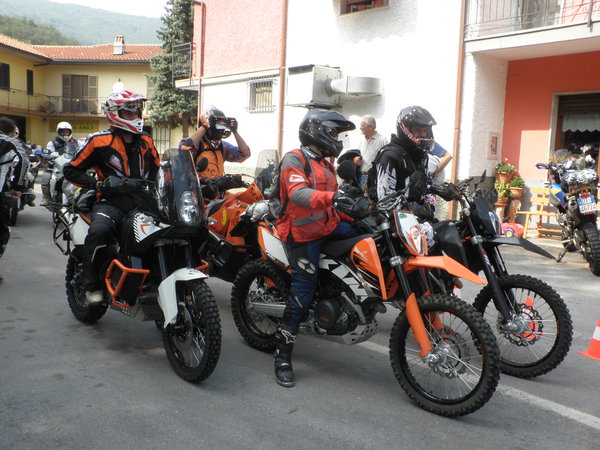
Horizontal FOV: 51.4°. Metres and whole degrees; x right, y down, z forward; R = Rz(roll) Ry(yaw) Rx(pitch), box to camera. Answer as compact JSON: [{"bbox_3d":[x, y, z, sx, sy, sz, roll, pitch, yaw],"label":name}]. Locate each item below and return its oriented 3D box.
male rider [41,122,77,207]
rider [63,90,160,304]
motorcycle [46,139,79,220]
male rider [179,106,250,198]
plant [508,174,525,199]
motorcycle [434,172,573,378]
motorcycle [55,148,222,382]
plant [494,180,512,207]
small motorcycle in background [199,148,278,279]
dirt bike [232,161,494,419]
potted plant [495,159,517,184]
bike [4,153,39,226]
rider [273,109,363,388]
[{"bbox_3d":[-4.375,-1.096,11.400,0.750,1.520,0.750,-1,7,-30],"label":"male rider"},{"bbox_3d":[-1.340,-0.220,4.640,0.750,1.540,0.670,-3,7,-41],"label":"rider"},{"bbox_3d":[-4.060,-0.750,10.650,0.830,1.330,2.100,-1,6,-26],"label":"motorcycle"},{"bbox_3d":[-0.815,-0.225,5.950,0.750,1.750,0.650,-2,8,-38],"label":"male rider"},{"bbox_3d":[3.365,-0.591,9.700,0.260,0.350,0.260,-2,8,-39],"label":"plant"},{"bbox_3d":[0.960,0.290,4.600,0.840,1.270,2.200,-3,7,-44],"label":"motorcycle"},{"bbox_3d":[-1.216,0.196,4.552,0.880,1.450,2.270,-3,8,-42],"label":"motorcycle"},{"bbox_3d":[3.030,-0.475,9.300,0.250,0.400,0.250,0,5,-18],"label":"plant"},{"bbox_3d":[-0.649,0.032,5.829,2.250,1.420,0.870,8,8,44],"label":"small motorcycle in background"},{"bbox_3d":[0.295,0.334,4.073,2.210,1.360,0.860,8,8,44],"label":"dirt bike"},{"bbox_3d":[3.130,-0.810,9.500,0.320,0.400,0.320,0,5,-18],"label":"potted plant"},{"bbox_3d":[-4.940,-0.650,10.750,0.830,1.200,2.100,0,6,-25],"label":"bike"},{"bbox_3d":[0.165,0.125,4.050,0.730,1.750,0.700,-3,7,-44],"label":"rider"}]

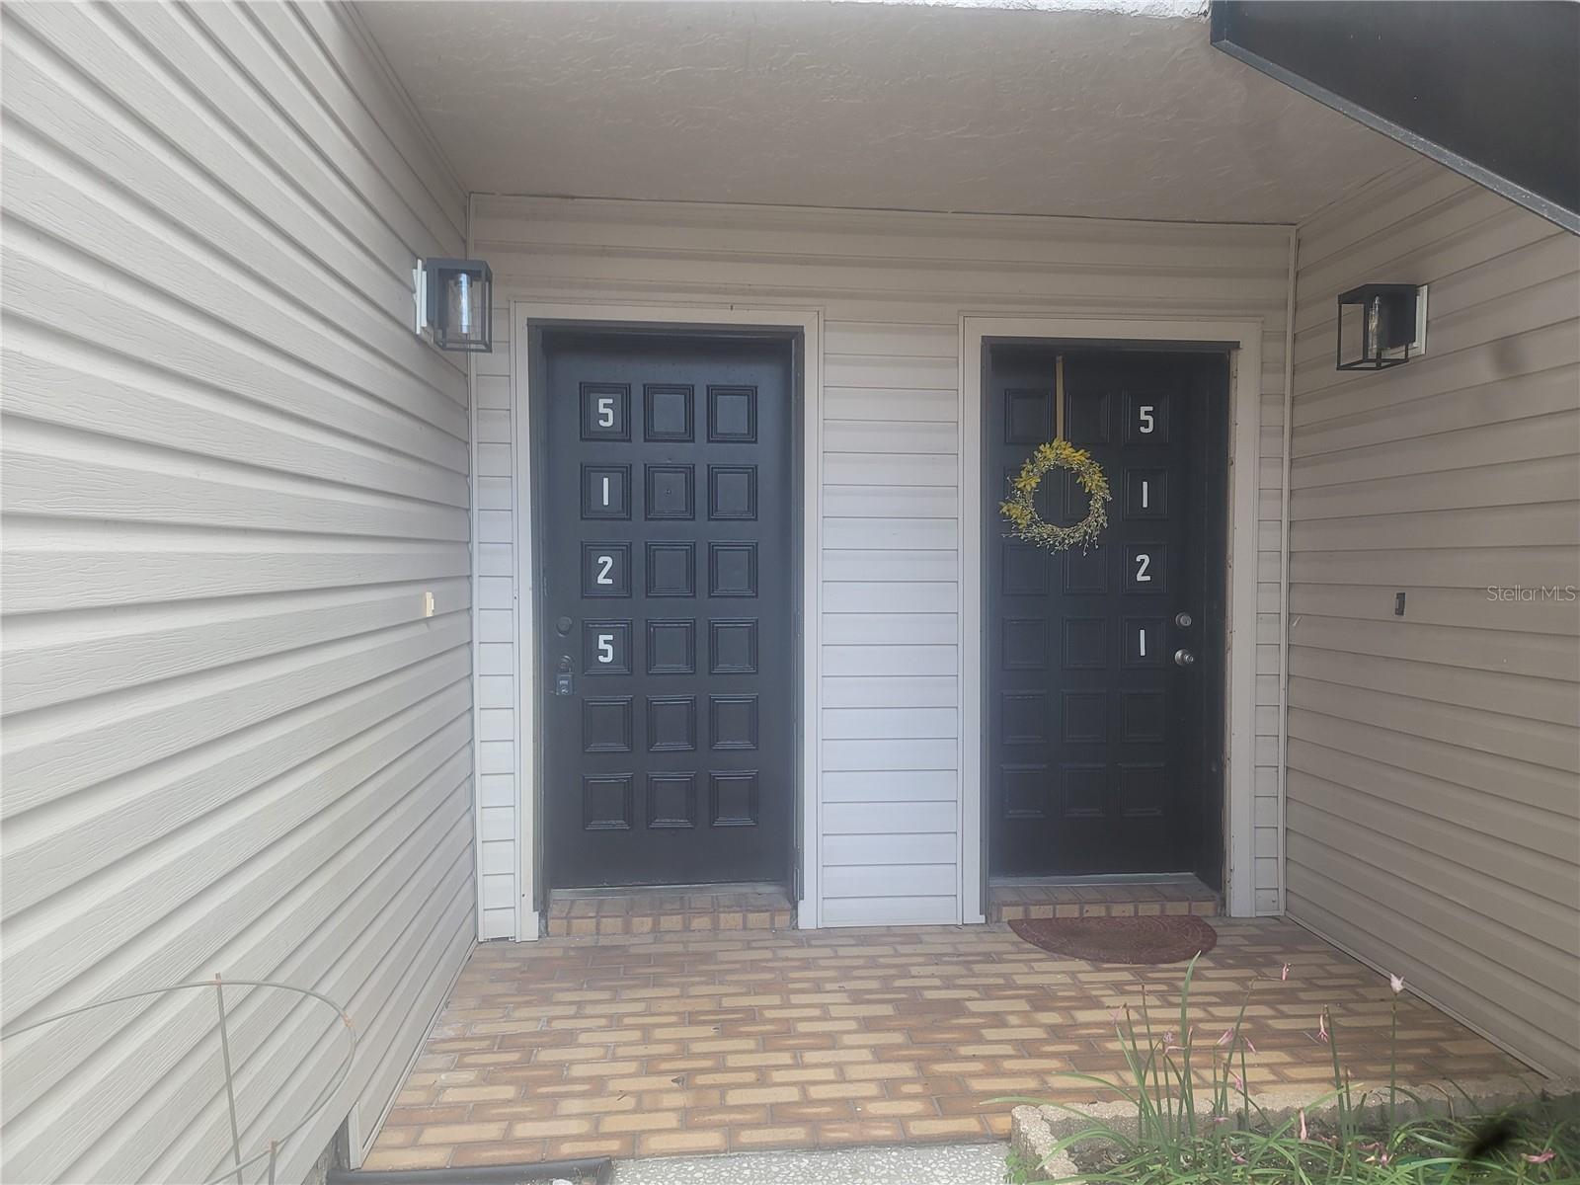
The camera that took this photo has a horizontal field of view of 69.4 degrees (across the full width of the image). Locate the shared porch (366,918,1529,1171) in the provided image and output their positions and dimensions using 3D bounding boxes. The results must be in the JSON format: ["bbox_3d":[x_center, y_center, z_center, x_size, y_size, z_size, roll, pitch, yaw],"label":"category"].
[{"bbox_3d":[0.450,1.251,3.332,2.900,0.080,1.520,0,2,-5],"label":"shared porch"}]

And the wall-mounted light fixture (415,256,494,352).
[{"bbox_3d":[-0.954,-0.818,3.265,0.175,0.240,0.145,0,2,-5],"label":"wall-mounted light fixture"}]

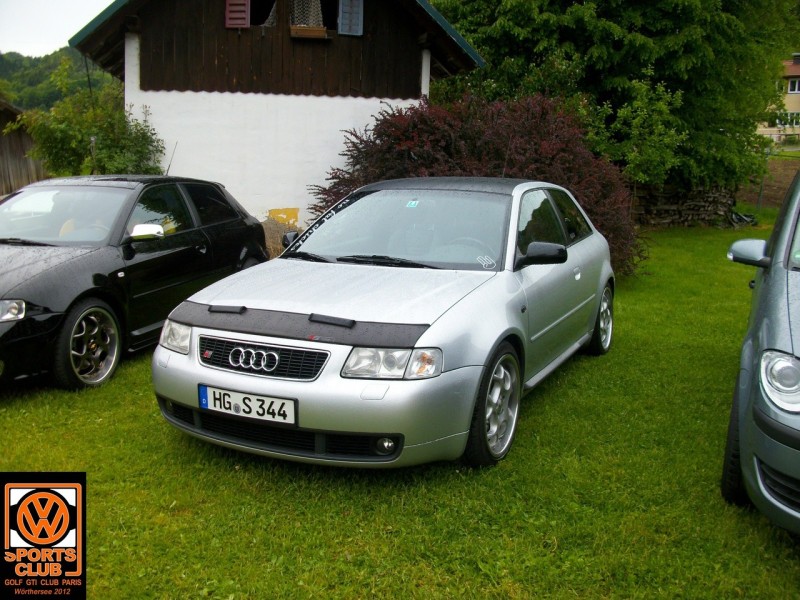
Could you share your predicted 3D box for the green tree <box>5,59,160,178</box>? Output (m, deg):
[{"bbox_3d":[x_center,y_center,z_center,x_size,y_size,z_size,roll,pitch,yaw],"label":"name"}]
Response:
[{"bbox_3d":[-4.551,-1.882,11.076,2.300,2.890,2.200,-3,10,-22],"label":"green tree"}]

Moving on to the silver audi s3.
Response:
[{"bbox_3d":[0.257,-0.114,5.242,1.800,1.400,4.155,5,11,26],"label":"silver audi s3"}]

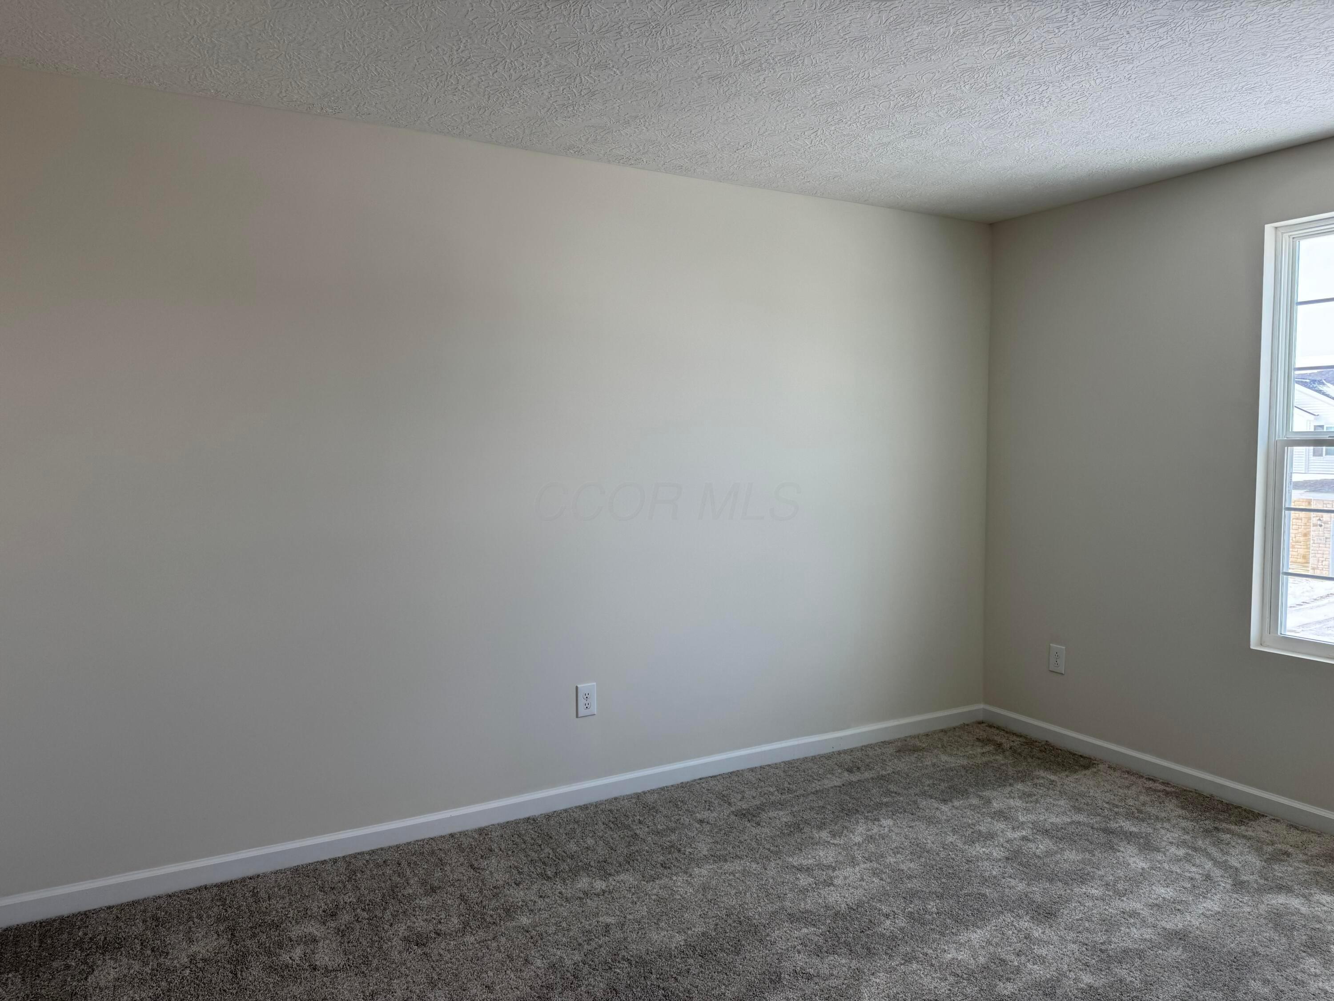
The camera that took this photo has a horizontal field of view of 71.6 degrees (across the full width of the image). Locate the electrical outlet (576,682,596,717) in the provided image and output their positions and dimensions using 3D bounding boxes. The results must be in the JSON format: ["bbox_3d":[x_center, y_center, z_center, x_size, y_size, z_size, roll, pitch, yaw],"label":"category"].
[{"bbox_3d":[-0.305,0.762,3.518,0.079,0.124,0.008,-2,4,-29],"label":"electrical outlet"}]

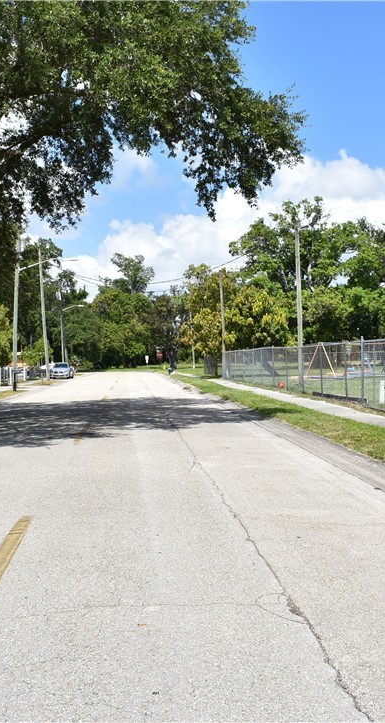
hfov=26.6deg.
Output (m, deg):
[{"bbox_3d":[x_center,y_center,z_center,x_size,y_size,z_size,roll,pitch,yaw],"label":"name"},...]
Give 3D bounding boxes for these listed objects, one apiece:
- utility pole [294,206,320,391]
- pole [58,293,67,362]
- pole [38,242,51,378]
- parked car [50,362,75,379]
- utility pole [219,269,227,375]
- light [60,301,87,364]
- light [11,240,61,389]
[{"bbox_3d":[5.629,-3.024,40.000,1.150,8.700,0.400,-1,0,-4],"label":"utility pole"},{"bbox_3d":[-14.917,-3.486,93.000,0.350,9.600,0.350,-1,0,-4],"label":"pole"},{"bbox_3d":[-11.005,-3.696,60.500,0.340,10.200,0.340,-1,0,-4],"label":"pole"},{"bbox_3d":[-11.310,0.750,70.300,1.820,1.460,4.600,-1,0,-3],"label":"parked car"},{"bbox_3d":[2.512,-3.212,67.000,0.320,8.800,0.320,-1,0,-4],"label":"utility pole"},{"bbox_3d":[-13.456,-2.883,92.000,2.900,8.400,0.400,-1,0,-4],"label":"light"},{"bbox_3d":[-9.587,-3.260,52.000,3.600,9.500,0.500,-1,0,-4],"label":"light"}]

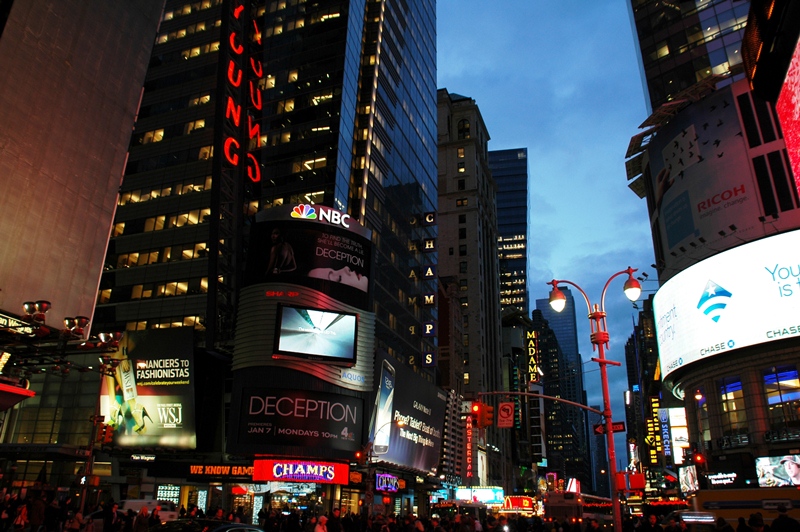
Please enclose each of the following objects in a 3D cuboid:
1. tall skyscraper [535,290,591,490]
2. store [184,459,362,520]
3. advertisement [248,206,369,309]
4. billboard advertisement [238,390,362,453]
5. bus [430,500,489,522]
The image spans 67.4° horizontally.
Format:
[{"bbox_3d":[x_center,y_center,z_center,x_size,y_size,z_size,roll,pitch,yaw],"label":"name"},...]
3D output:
[{"bbox_3d":[133.573,108.545,483.503,35.000,184.000,34.000,-7,-24,19],"label":"tall skyscraper"},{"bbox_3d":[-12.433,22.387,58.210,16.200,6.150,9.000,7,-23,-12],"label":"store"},{"bbox_3d":[-9.271,-1.139,65.846,13.200,10.700,2.100,10,-24,-19],"label":"advertisement"},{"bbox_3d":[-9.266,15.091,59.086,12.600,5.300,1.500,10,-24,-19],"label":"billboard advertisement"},{"bbox_3d":[6.197,25.230,59.802,2.600,3.150,12.100,-7,-24,19],"label":"bus"}]

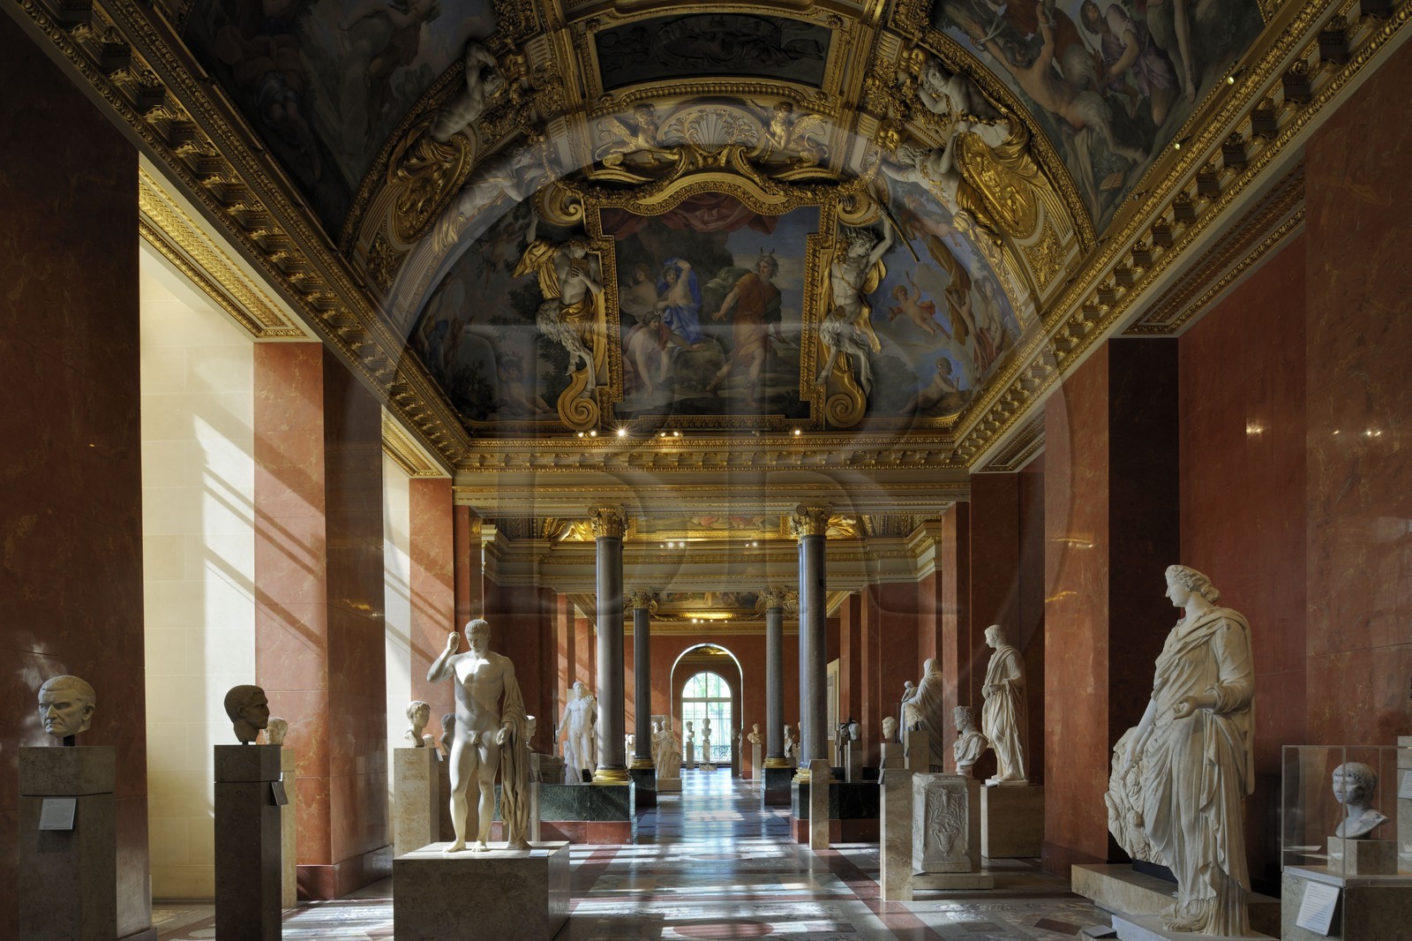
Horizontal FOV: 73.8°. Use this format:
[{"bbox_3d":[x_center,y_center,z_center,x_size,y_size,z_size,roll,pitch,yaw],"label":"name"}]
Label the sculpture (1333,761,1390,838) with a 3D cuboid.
[{"bbox_3d":[3.305,1.661,4.750,0.200,0.370,0.240,2,-7,-17],"label":"sculpture"}]

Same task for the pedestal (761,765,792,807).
[{"bbox_3d":[1.608,7.087,21.100,0.640,0.840,0.900,0,-9,0],"label":"pedestal"}]

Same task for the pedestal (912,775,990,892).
[{"bbox_3d":[2.360,3.560,9.380,0.740,1.070,0.600,0,-7,0],"label":"pedestal"}]

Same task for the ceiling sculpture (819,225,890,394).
[{"bbox_3d":[2.042,-2.208,12.900,1.000,2.300,0.550,0,-9,0],"label":"ceiling sculpture"}]

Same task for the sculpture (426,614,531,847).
[{"bbox_3d":[-1.791,2.082,7.400,0.820,1.800,0.520,0,-6,-2],"label":"sculpture"}]

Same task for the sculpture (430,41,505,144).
[{"bbox_3d":[-2.259,-3.579,8.900,0.450,0.880,0.500,39,-12,39],"label":"sculpture"}]

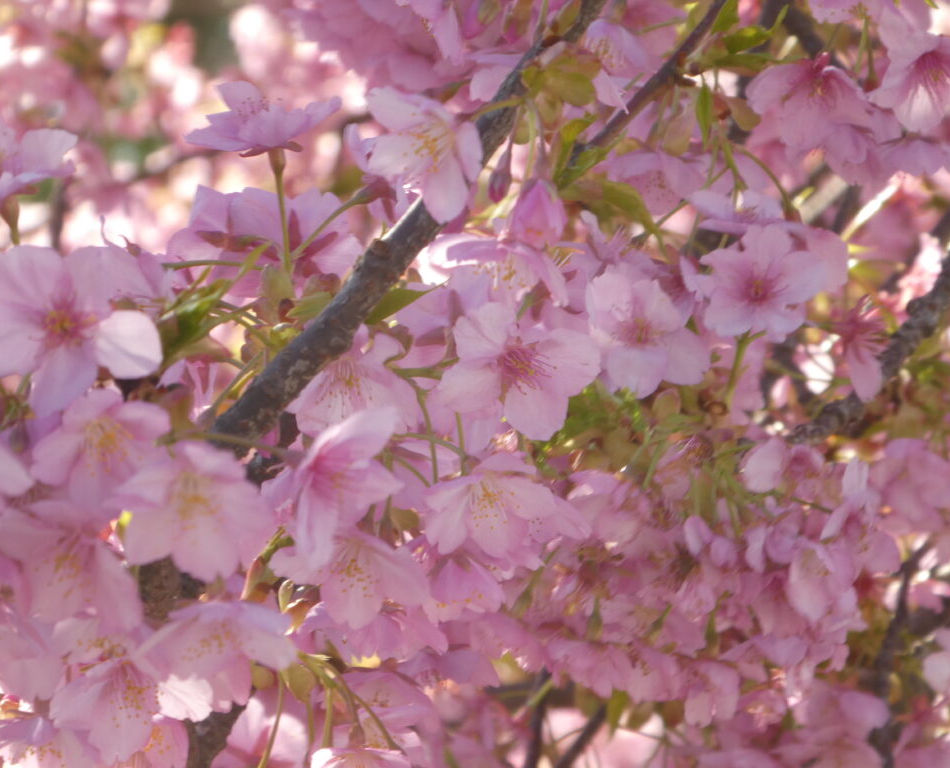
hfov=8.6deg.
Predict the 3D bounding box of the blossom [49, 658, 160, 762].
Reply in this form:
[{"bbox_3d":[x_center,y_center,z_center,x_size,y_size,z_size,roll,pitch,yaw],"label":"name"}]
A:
[{"bbox_3d":[-0.084,0.074,1.440,0.029,0.020,0.027,-2,-52,9],"label":"blossom"}]

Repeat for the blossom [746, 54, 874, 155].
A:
[{"bbox_3d":[0.088,-0.074,1.660,0.034,0.020,0.029,0,-49,0],"label":"blossom"}]

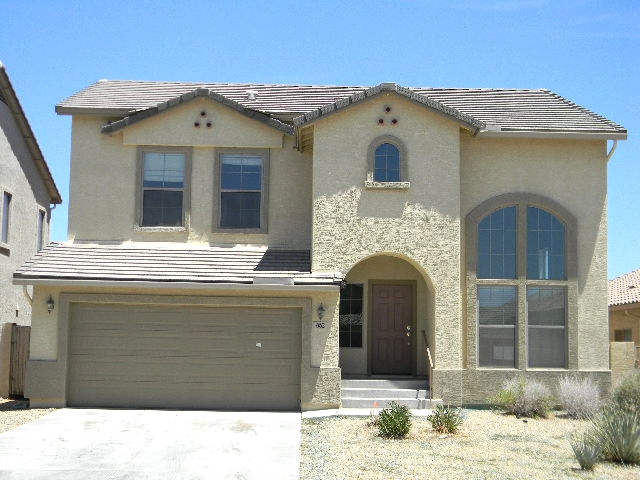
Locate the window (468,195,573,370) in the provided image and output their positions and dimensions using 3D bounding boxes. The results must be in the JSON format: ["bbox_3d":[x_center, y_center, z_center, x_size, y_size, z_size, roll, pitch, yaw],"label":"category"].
[{"bbox_3d":[4.374,0.903,18.908,2.336,3.839,0.200,1,-5,-1],"label":"window"}]

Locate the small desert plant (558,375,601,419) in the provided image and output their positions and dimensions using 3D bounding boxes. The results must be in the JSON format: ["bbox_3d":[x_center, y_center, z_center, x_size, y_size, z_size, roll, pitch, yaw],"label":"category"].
[{"bbox_3d":[5.251,3.139,17.585,0.854,0.827,0.800,1,-5,-1],"label":"small desert plant"}]

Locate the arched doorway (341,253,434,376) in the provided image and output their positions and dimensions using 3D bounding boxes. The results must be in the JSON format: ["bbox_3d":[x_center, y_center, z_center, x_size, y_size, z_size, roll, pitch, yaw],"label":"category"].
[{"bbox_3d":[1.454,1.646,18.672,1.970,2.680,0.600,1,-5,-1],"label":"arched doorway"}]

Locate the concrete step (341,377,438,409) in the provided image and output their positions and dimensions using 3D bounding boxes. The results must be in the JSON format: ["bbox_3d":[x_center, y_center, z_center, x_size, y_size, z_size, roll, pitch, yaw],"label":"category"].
[{"bbox_3d":[1.474,3.265,18.345,2.065,0.580,0.850,1,-5,-1],"label":"concrete step"}]

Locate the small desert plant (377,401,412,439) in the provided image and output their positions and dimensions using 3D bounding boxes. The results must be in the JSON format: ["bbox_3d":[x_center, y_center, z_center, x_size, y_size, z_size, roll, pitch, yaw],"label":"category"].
[{"bbox_3d":[1.262,3.013,14.715,0.610,0.583,0.580,1,-5,-1],"label":"small desert plant"}]

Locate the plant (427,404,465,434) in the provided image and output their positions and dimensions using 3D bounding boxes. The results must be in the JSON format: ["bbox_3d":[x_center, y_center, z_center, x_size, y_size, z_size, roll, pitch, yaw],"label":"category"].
[{"bbox_3d":[2.200,3.120,15.232,0.667,0.468,0.600,1,-5,-1],"label":"plant"}]

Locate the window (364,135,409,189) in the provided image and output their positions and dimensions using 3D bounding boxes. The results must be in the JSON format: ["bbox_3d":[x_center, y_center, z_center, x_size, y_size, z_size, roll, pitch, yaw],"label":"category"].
[{"bbox_3d":[1.443,-1.664,18.641,0.956,1.149,0.160,1,-5,-1],"label":"window"}]

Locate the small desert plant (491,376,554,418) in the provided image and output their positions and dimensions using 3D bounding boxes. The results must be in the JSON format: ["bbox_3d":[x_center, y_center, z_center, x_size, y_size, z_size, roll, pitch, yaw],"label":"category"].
[{"bbox_3d":[4.094,3.146,17.566,1.298,0.767,1.000,1,-5,-1],"label":"small desert plant"}]

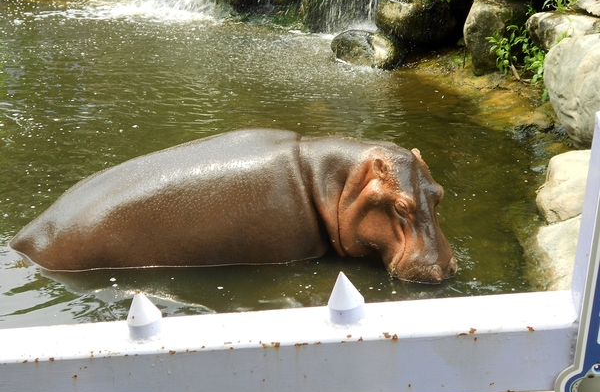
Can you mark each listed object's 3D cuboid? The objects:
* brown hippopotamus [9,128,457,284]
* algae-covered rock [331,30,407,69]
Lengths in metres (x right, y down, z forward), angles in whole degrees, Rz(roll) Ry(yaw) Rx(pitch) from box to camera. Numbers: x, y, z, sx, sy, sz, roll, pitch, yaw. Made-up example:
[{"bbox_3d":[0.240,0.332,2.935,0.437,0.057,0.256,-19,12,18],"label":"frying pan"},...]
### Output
[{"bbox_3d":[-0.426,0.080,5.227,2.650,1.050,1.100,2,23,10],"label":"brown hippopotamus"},{"bbox_3d":[0.724,-1.625,9.321,0.800,0.480,0.620,-2,23,1],"label":"algae-covered rock"}]

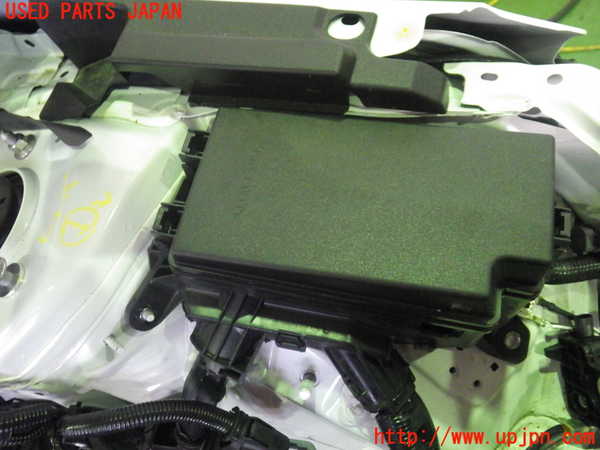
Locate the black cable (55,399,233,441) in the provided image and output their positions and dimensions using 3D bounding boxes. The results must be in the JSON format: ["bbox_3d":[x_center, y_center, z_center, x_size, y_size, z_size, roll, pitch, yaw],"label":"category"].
[{"bbox_3d":[-0.141,0.181,0.501,0.168,0.025,0.033,-3,66,6],"label":"black cable"}]

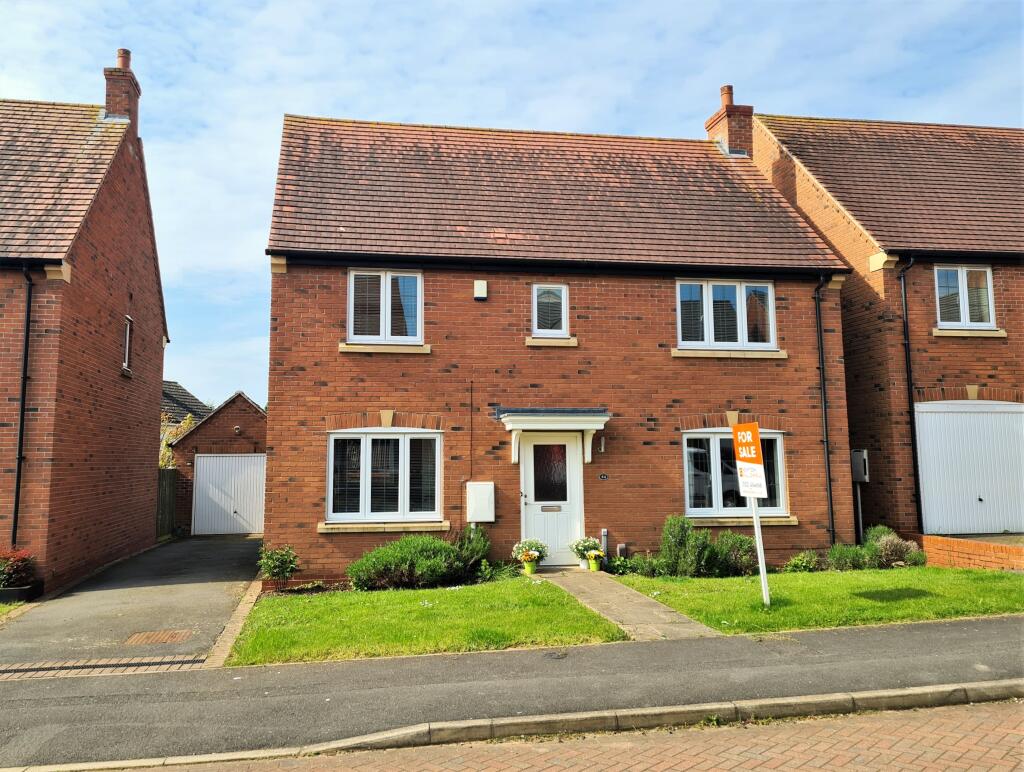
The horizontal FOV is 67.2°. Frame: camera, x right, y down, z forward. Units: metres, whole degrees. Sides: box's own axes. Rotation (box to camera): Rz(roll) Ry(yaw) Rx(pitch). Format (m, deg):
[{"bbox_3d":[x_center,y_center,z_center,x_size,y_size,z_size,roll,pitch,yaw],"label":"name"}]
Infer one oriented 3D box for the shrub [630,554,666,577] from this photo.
[{"bbox_3d":[2.045,2.689,11.542,0.543,0.316,0.480,0,-7,-7],"label":"shrub"}]

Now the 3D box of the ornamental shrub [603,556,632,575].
[{"bbox_3d":[1.593,2.692,11.587,0.430,0.260,0.380,1,-7,-8],"label":"ornamental shrub"}]

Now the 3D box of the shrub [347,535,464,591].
[{"bbox_3d":[-1.530,2.505,11.072,1.620,0.733,0.950,1,-6,-9],"label":"shrub"}]

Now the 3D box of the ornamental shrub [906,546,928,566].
[{"bbox_3d":[6.586,2.772,12.535,0.350,0.320,0.350,1,-7,-8],"label":"ornamental shrub"}]

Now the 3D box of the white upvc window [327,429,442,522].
[{"bbox_3d":[-1.908,1.333,11.633,1.730,1.400,0.120,1,-7,-8],"label":"white upvc window"}]

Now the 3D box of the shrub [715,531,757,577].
[{"bbox_3d":[3.415,2.542,11.761,0.640,0.660,0.580,1,-7,-8],"label":"shrub"}]

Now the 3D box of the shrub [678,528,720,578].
[{"bbox_3d":[2.815,2.492,11.574,0.600,0.693,0.560,1,-6,-9],"label":"shrub"}]

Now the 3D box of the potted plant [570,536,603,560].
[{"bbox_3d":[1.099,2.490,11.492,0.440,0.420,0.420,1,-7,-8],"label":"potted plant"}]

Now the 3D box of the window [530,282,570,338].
[{"bbox_3d":[0.608,-1.216,12.325,0.612,0.862,0.100,1,-6,-9],"label":"window"}]

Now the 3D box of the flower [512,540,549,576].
[{"bbox_3d":[0.266,2.469,11.123,0.520,0.460,0.480,1,-7,-8],"label":"flower"}]

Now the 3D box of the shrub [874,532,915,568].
[{"bbox_3d":[6.023,2.590,12.135,0.660,0.545,0.600,0,-7,-7],"label":"shrub"}]

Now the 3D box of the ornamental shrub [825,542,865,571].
[{"bbox_3d":[5.162,2.620,11.930,0.580,0.387,0.520,1,-6,-9],"label":"ornamental shrub"}]

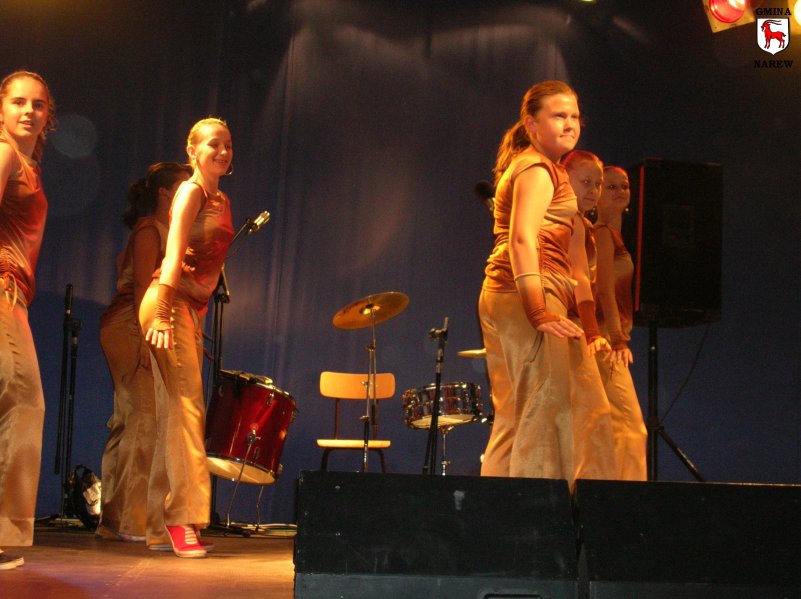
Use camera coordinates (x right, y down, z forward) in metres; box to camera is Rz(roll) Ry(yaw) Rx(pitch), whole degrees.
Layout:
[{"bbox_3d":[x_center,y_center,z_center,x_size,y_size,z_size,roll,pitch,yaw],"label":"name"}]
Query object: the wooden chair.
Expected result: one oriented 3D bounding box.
[{"bbox_3d":[-0.231,0.788,7.458,0.420,0.822,0.460,1,-6,0],"label":"wooden chair"}]

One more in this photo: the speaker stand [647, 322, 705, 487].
[{"bbox_3d":[1.326,0.673,7.373,0.900,1.114,0.900,1,-6,0],"label":"speaker stand"}]

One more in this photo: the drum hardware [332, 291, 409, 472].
[{"bbox_3d":[-0.161,0.559,7.130,0.500,1.214,0.500,1,-6,0],"label":"drum hardware"}]

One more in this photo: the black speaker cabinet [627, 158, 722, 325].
[{"bbox_3d":[1.364,-0.277,7.430,0.450,0.775,0.470,3,-6,-12],"label":"black speaker cabinet"}]

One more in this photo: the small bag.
[{"bbox_3d":[-1.525,0.954,6.985,0.250,0.330,0.170,3,-6,-17],"label":"small bag"}]

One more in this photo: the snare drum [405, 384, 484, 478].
[{"bbox_3d":[0.221,0.806,7.299,0.440,0.740,0.440,1,-6,0],"label":"snare drum"}]

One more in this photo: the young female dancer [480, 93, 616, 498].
[{"bbox_3d":[0.431,0.103,4.665,0.380,1.652,0.470,-2,-7,28],"label":"young female dancer"}]

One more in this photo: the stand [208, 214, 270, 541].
[{"bbox_3d":[-0.910,0.370,7.250,0.600,1.620,0.580,1,-6,0],"label":"stand"}]

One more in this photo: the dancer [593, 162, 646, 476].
[{"bbox_3d":[0.924,0.255,6.058,0.360,1.658,0.450,-2,-7,28],"label":"dancer"}]

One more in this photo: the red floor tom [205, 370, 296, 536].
[{"bbox_3d":[-0.744,0.754,7.108,0.460,0.740,0.460,10,-16,1],"label":"red floor tom"}]

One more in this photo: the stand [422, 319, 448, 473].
[{"bbox_3d":[0.163,0.614,6.823,0.500,1.060,0.500,1,-6,0],"label":"stand"}]

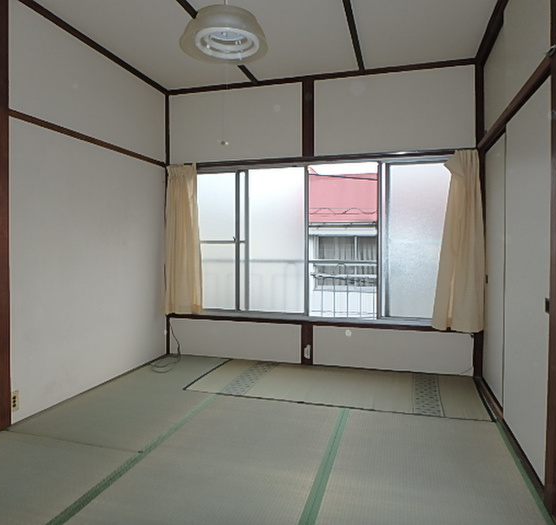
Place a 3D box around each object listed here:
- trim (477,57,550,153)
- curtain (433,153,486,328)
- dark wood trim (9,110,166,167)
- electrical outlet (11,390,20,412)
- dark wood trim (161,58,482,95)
[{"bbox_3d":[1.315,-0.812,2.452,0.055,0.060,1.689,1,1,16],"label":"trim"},{"bbox_3d":[1.363,-0.163,3.224,0.355,1.359,0.118,1,2,16],"label":"curtain"},{"bbox_3d":[-1.258,-0.859,3.154,0.030,0.042,1.689,1,1,16],"label":"dark wood trim"},{"bbox_3d":[-1.489,0.787,2.405,0.012,0.115,0.062,1,1,16],"label":"electrical outlet"},{"bbox_3d":[0.242,-1.580,3.646,2.675,0.043,0.040,1,1,16],"label":"dark wood trim"}]

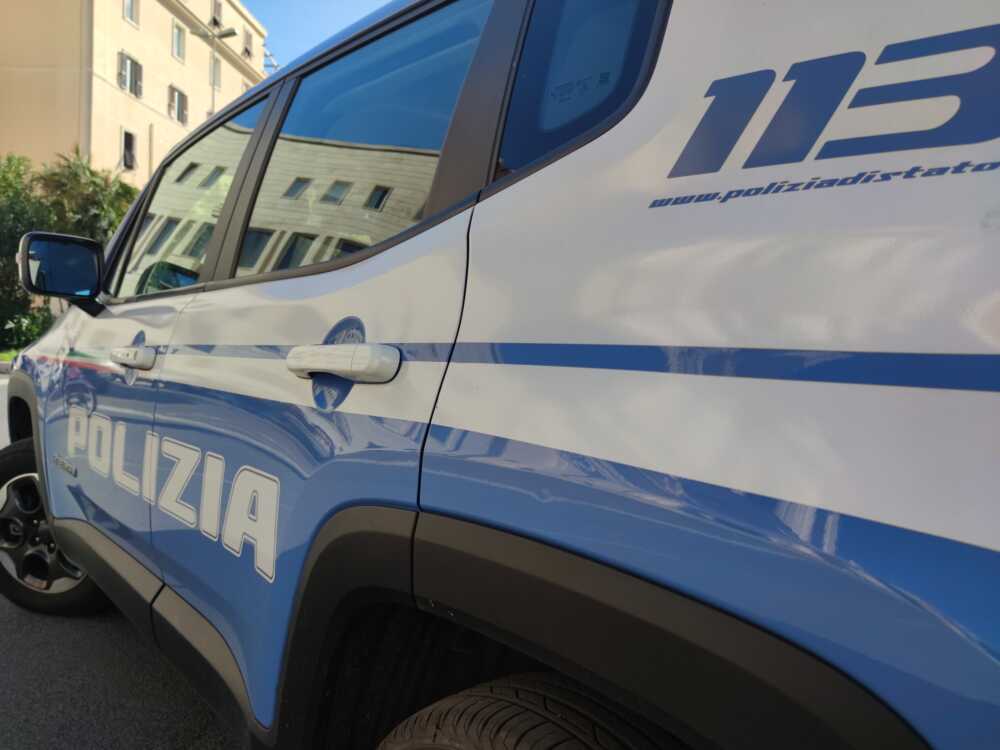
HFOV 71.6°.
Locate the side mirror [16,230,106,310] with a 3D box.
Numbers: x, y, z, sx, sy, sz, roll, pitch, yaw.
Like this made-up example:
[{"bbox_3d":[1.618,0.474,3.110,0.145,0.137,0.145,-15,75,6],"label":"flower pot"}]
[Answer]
[{"bbox_3d":[-1.317,-0.304,2.084,0.212,0.212,0.130,1,1,-42],"label":"side mirror"}]

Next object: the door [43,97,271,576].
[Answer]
[{"bbox_3d":[-0.988,-0.083,1.931,0.265,1.160,1.170,1,1,-42],"label":"door"}]

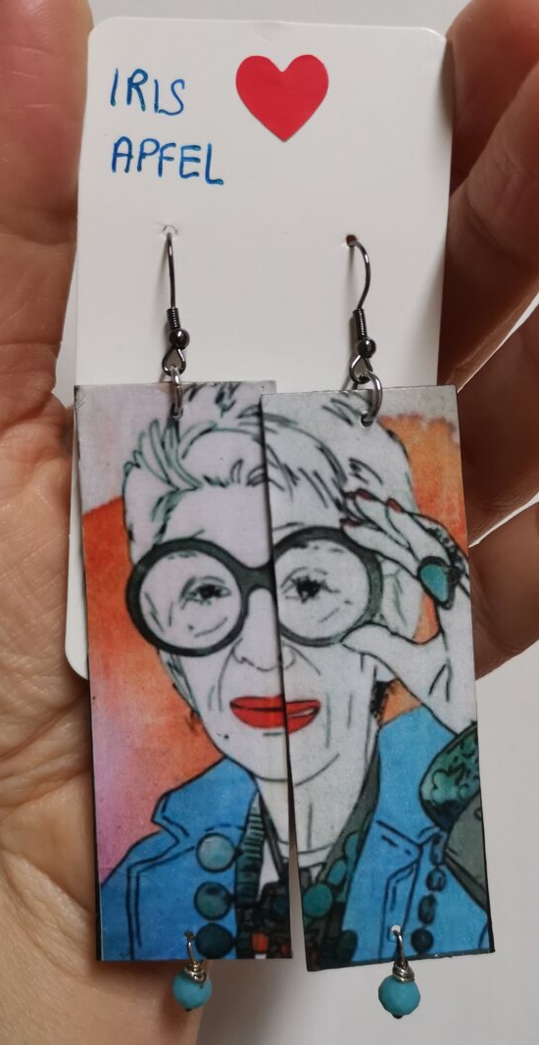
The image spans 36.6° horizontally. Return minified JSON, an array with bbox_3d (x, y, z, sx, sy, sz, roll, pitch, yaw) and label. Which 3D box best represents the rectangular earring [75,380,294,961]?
[{"bbox_3d":[-0.011,0.021,0.112,0.027,0.079,0.002,-2,3,1],"label":"rectangular earring"}]

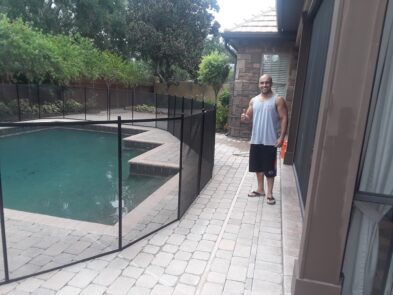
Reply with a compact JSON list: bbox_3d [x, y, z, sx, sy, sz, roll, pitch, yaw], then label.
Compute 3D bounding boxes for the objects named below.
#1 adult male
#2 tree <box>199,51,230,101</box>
[{"bbox_3d":[0.963,-0.121,4.433,0.620,1.750,0.420,7,11,18],"label":"adult male"},{"bbox_3d":[0.689,-2.142,11.936,1.200,2.881,1.200,5,11,11],"label":"tree"}]

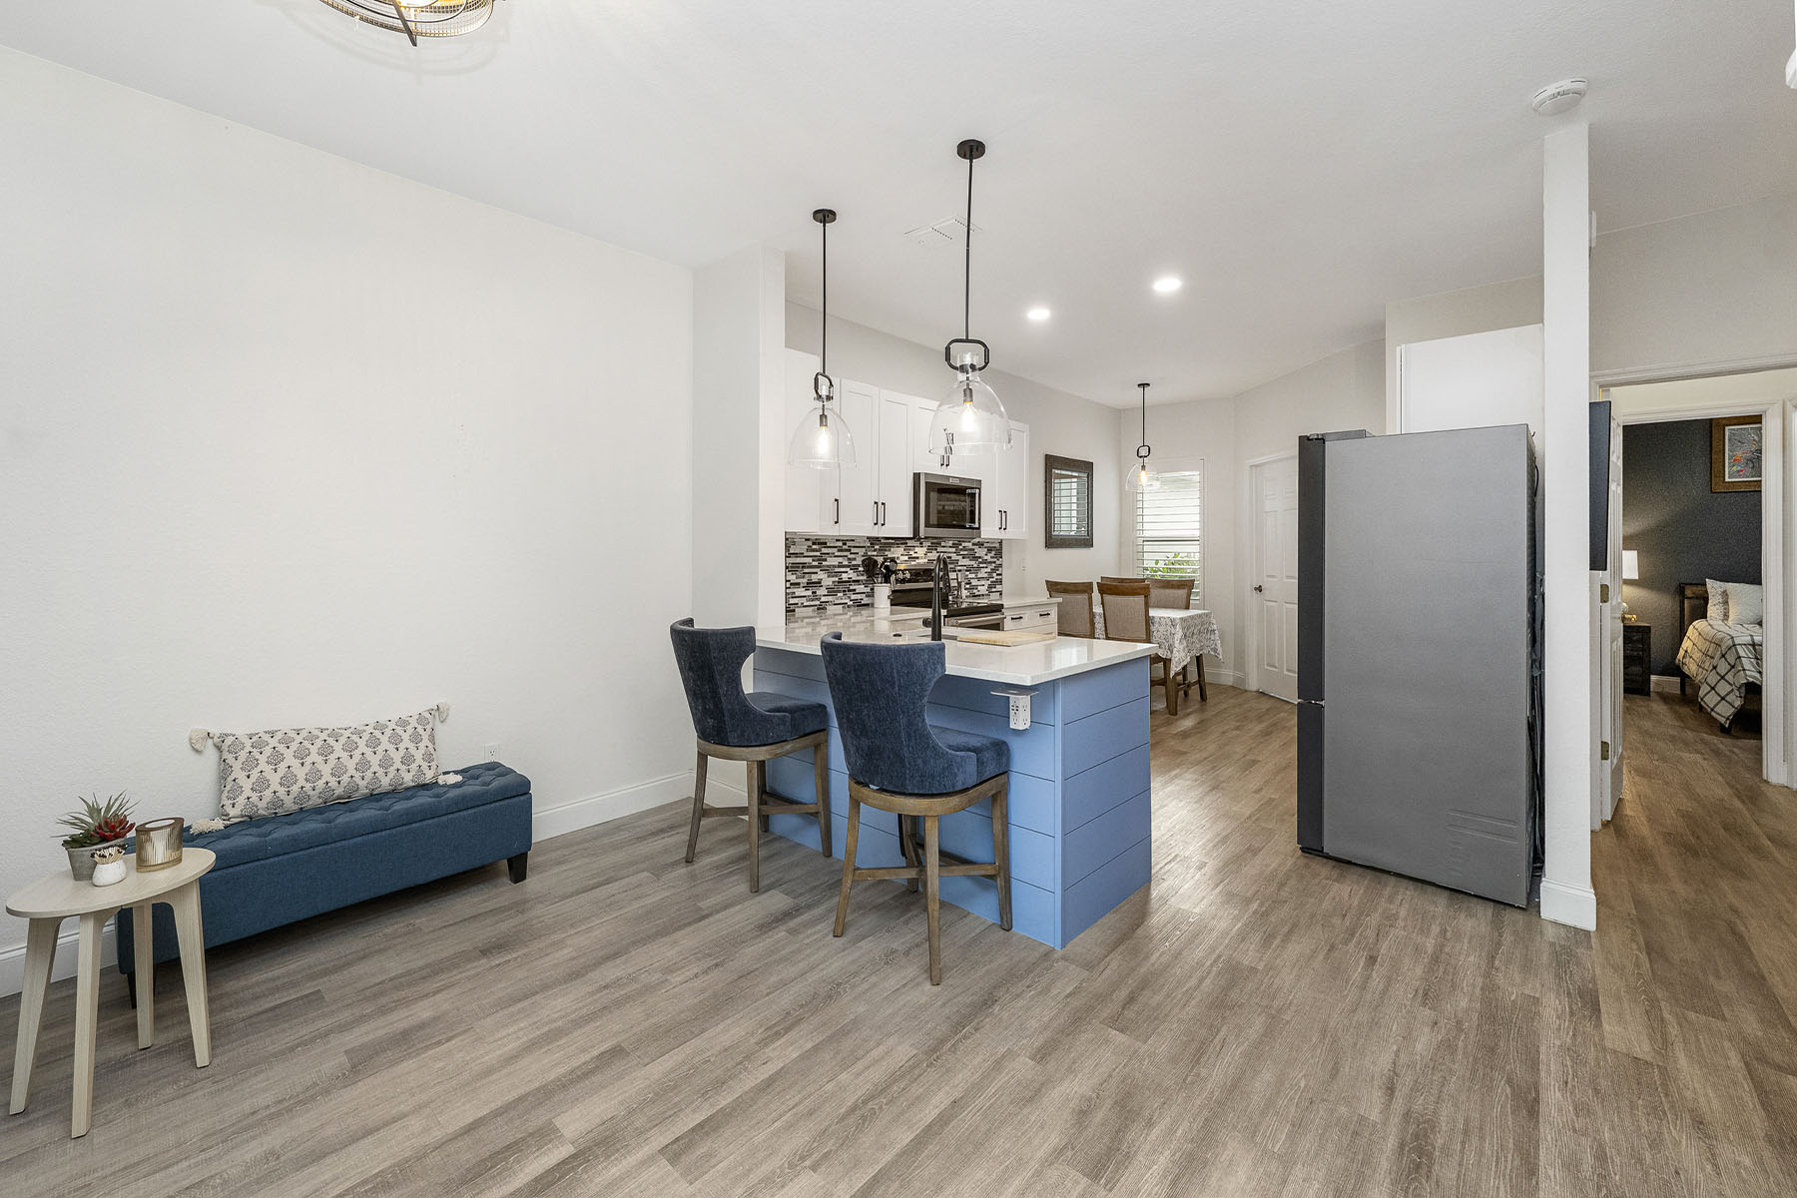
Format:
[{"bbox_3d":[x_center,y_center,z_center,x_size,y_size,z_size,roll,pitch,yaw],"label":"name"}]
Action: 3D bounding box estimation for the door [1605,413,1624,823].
[{"bbox_3d":[3.620,0.012,3.542,0.700,2.030,0.036,-1,1,-41],"label":"door"}]

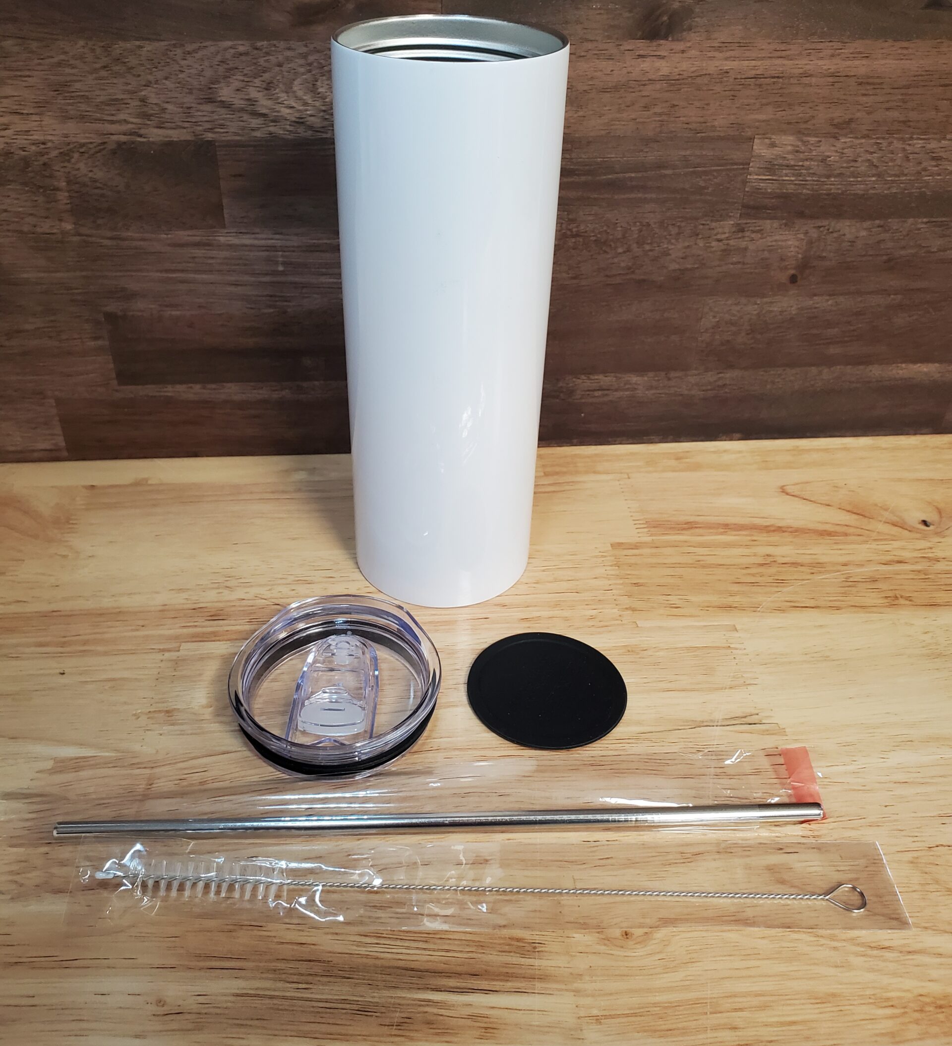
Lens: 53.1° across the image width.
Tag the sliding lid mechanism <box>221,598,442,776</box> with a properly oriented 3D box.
[{"bbox_3d":[-0.049,0.058,0.337,0.072,0.021,0.072,0,37,-3],"label":"sliding lid mechanism"}]

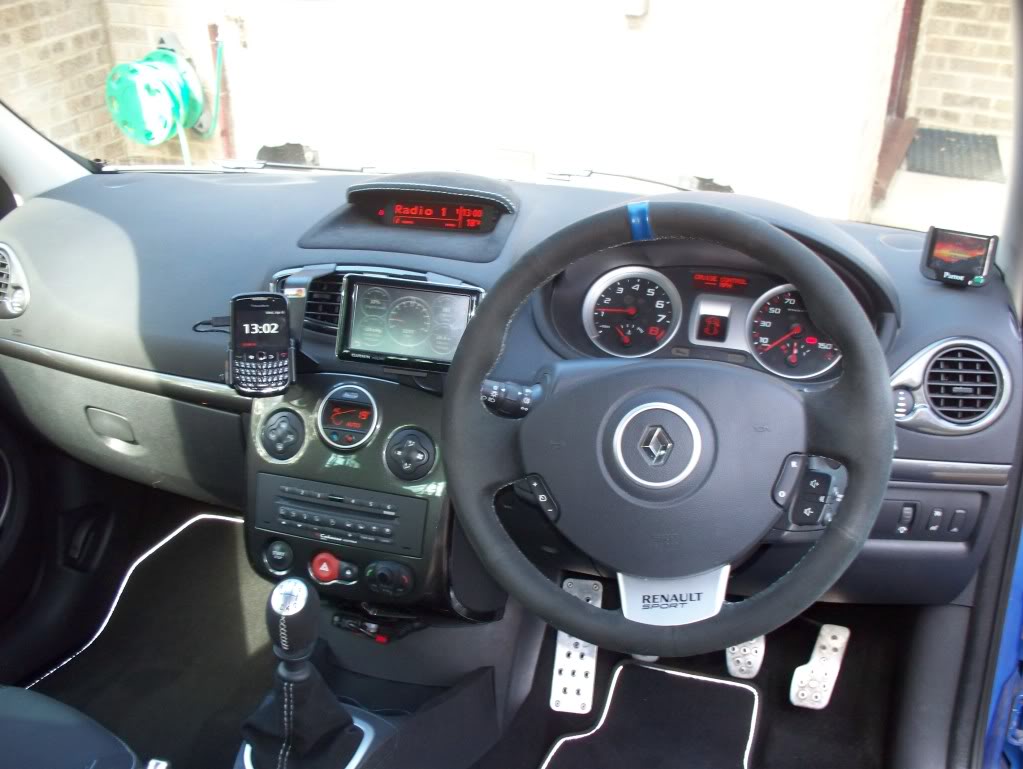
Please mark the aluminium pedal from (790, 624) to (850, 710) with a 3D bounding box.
[{"bbox_3d":[0.425,0.388,1.465,0.056,0.114,0.020,17,-4,15],"label":"aluminium pedal"}]

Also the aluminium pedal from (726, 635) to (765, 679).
[{"bbox_3d":[0.324,0.373,1.475,0.057,0.066,0.020,8,-6,14],"label":"aluminium pedal"}]

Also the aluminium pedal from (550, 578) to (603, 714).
[{"bbox_3d":[0.091,0.360,1.464,0.060,0.178,0.020,5,-12,14],"label":"aluminium pedal"}]

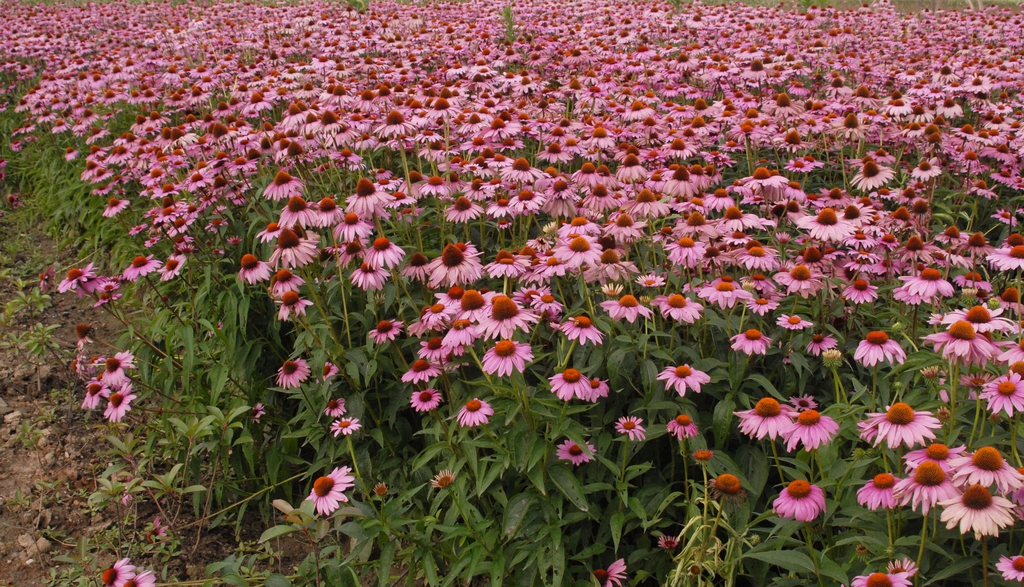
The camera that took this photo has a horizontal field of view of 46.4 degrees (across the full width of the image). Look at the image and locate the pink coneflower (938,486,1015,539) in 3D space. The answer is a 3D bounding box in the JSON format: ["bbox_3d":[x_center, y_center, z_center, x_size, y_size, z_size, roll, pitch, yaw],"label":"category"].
[{"bbox_3d":[0.572,0.269,1.470,0.096,0.043,0.096,0,21,0],"label":"pink coneflower"}]

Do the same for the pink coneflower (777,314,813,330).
[{"bbox_3d":[0.591,0.056,2.500,0.075,0.024,0.073,3,19,-1],"label":"pink coneflower"}]

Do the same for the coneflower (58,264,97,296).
[{"bbox_3d":[-0.870,-0.028,2.400,0.080,0.040,0.080,-19,21,5],"label":"coneflower"}]

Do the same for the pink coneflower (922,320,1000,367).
[{"bbox_3d":[0.587,0.058,1.560,0.095,0.045,0.095,-2,22,0],"label":"pink coneflower"}]

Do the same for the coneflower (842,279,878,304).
[{"bbox_3d":[0.620,-0.008,2.120,0.063,0.031,0.063,0,22,0],"label":"coneflower"}]

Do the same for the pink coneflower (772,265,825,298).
[{"bbox_3d":[0.481,-0.026,2.000,0.083,0.042,0.083,0,22,0],"label":"pink coneflower"}]

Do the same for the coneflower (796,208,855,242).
[{"bbox_3d":[0.524,-0.115,2.000,0.097,0.044,0.097,0,19,0],"label":"coneflower"}]

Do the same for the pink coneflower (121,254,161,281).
[{"bbox_3d":[-0.859,-0.062,2.750,0.087,0.044,0.087,-21,19,-16],"label":"pink coneflower"}]

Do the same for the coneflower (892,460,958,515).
[{"bbox_3d":[0.553,0.254,1.600,0.087,0.051,0.087,6,16,20],"label":"coneflower"}]

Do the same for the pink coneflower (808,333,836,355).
[{"bbox_3d":[0.634,0.104,2.450,0.061,0.031,0.061,-16,22,5],"label":"pink coneflower"}]

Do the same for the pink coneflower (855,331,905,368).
[{"bbox_3d":[0.632,0.092,2.050,0.089,0.046,0.089,5,16,17],"label":"pink coneflower"}]

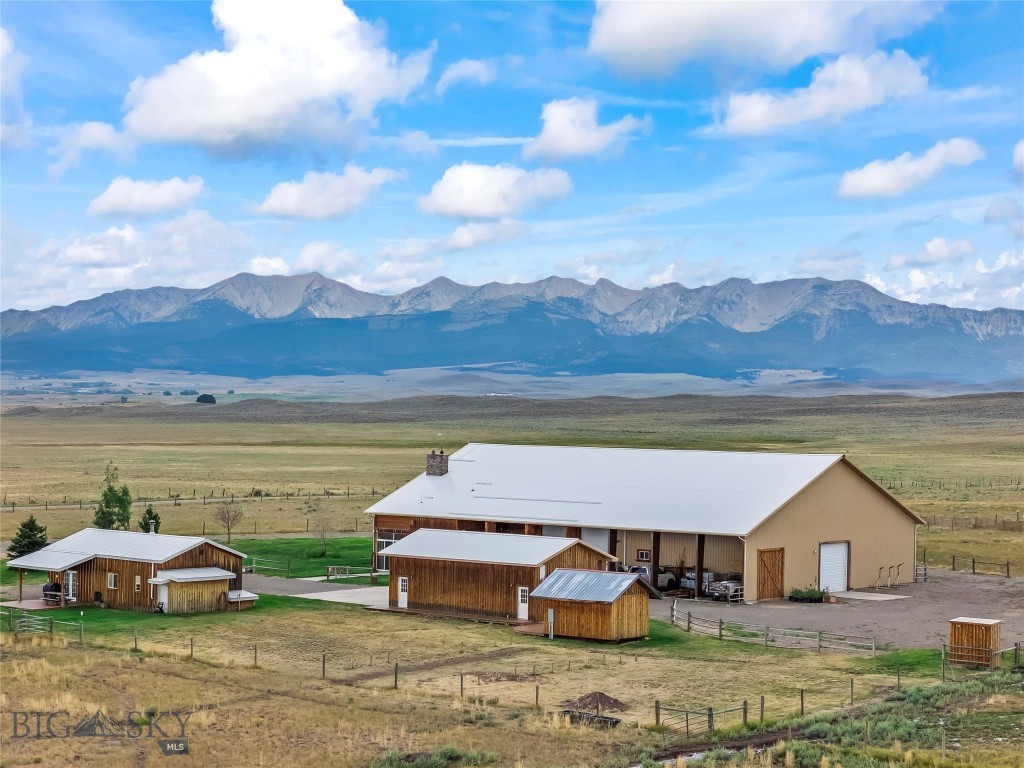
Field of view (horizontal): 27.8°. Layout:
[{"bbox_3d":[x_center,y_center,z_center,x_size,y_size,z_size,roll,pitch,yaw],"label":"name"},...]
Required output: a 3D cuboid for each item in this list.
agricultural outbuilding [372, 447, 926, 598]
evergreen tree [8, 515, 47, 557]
[{"bbox_3d":[10.535,10.487,168.827,37.751,10.400,25.896,0,-1,40],"label":"agricultural outbuilding"},{"bbox_3d":[-39.291,12.849,169.474,3.768,4.335,3.768,1,-1,0],"label":"evergreen tree"}]

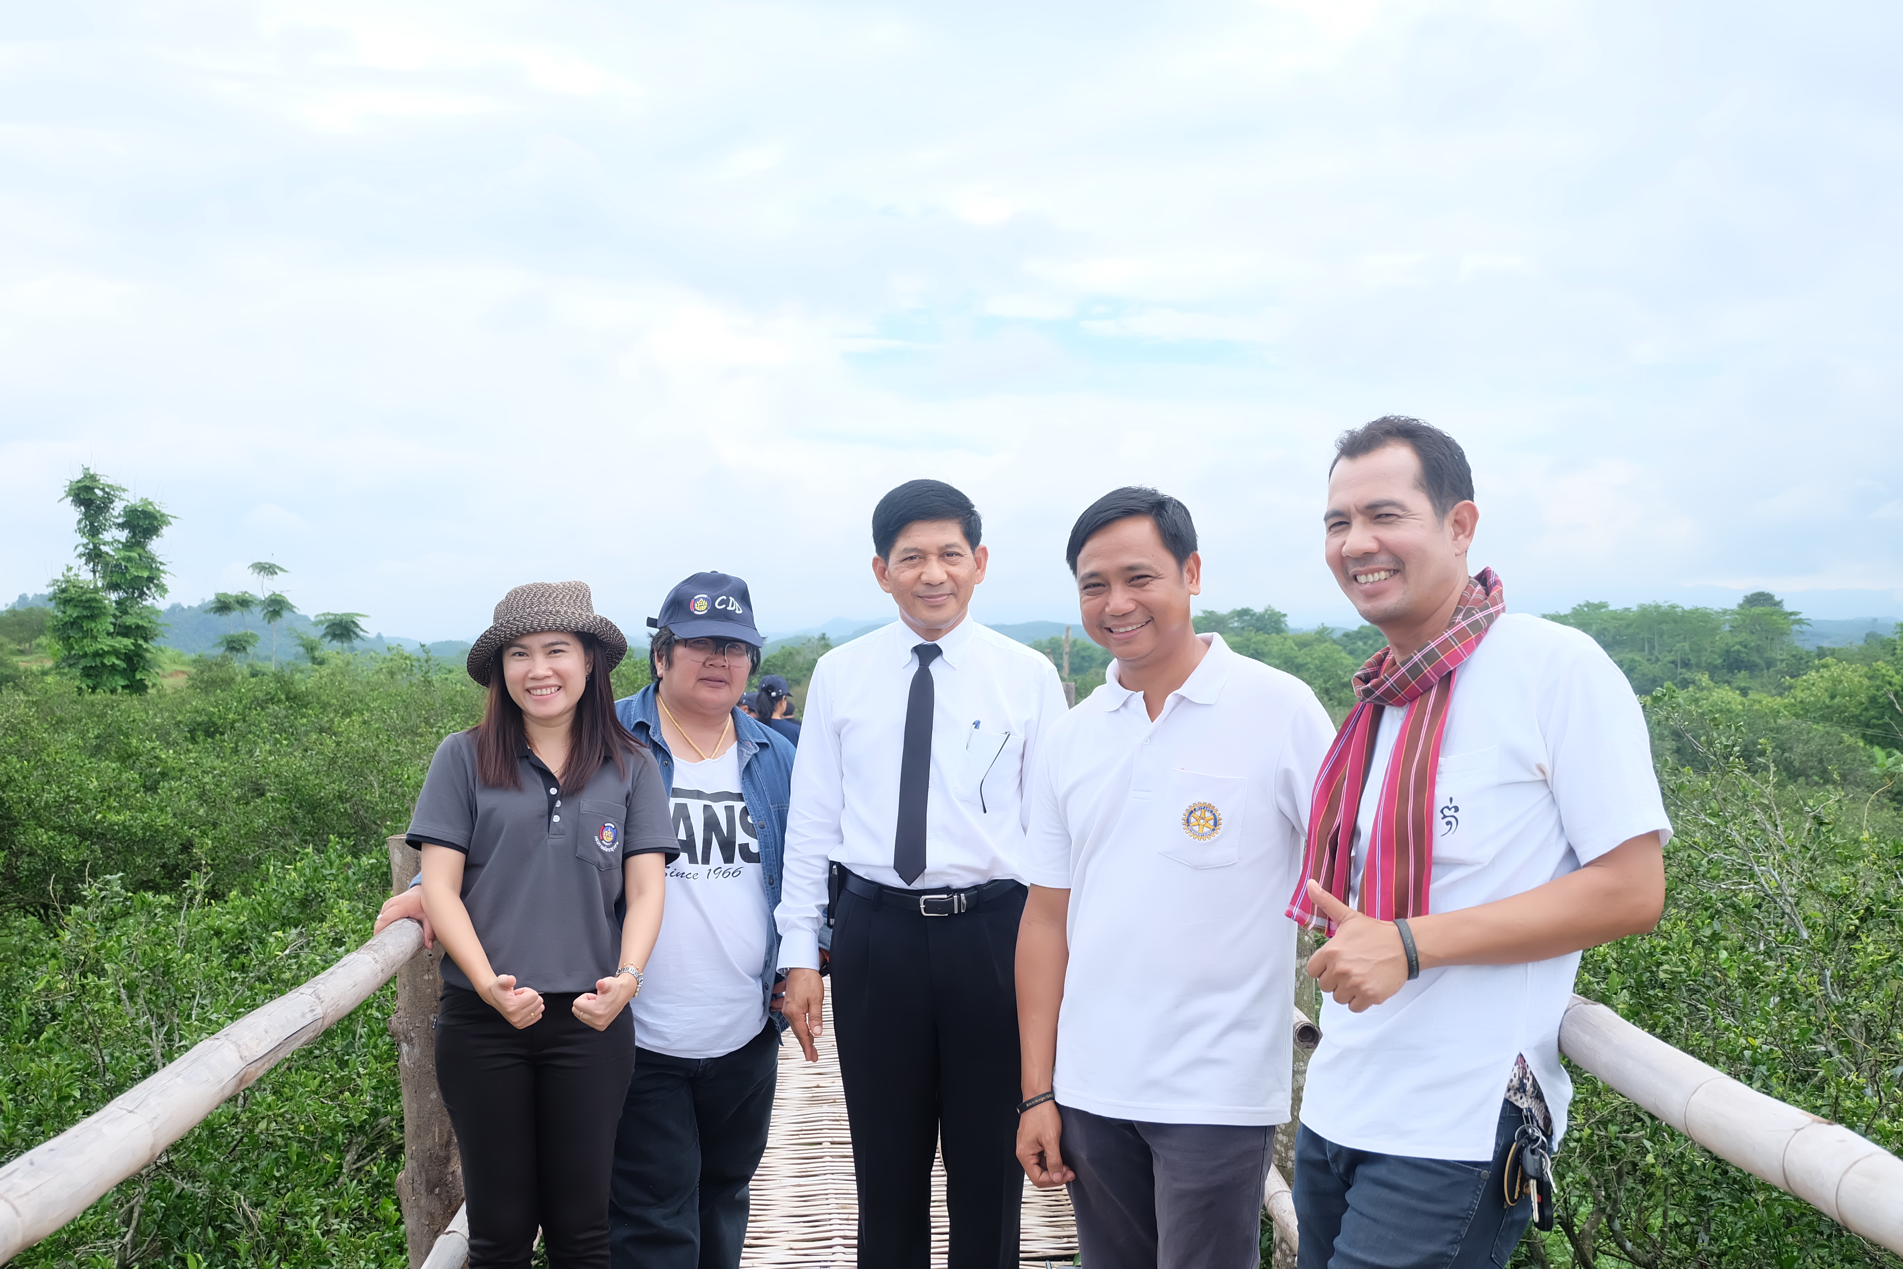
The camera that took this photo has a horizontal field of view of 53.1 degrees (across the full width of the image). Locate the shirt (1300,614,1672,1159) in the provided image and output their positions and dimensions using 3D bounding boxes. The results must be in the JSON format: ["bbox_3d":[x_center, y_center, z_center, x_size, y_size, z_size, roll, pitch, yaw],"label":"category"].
[{"bbox_3d":[0.620,0.289,2.200,0.340,0.630,0.480,0,0,-33],"label":"shirt"}]

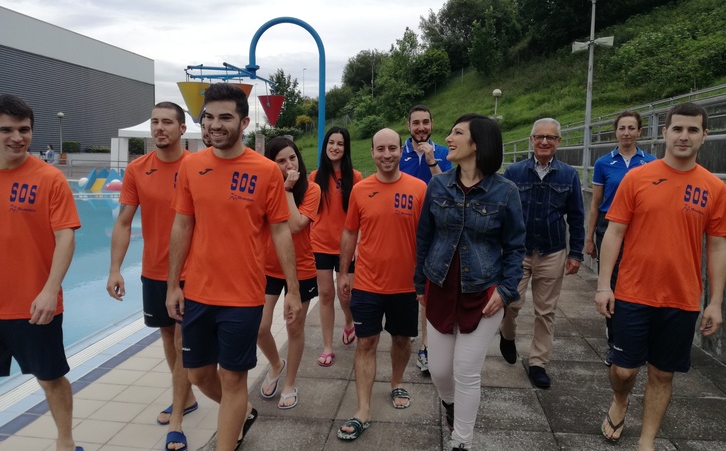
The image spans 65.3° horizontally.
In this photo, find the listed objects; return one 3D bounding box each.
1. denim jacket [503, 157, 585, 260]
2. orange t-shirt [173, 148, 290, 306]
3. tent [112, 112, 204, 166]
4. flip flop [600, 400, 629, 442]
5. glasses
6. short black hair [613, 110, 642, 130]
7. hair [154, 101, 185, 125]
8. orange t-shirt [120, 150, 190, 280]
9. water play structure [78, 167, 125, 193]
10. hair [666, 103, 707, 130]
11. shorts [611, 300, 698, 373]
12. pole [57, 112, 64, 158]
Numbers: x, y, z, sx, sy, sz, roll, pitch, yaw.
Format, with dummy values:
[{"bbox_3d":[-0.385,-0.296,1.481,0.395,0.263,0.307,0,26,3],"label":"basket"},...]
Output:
[{"bbox_3d":[1.227,-0.116,3.850,0.560,0.710,0.340,2,7,13],"label":"denim jacket"},{"bbox_3d":[-0.576,-0.002,2.510,0.510,0.690,0.290,1,7,6],"label":"orange t-shirt"},{"bbox_3d":[-10.141,-4.395,30.000,5.000,3.750,5.000,-2,7,-18],"label":"tent"},{"bbox_3d":[1.372,1.041,3.054,0.105,0.080,0.275,5,41,34],"label":"flip flop"},{"bbox_3d":[1.124,-0.524,3.470,0.150,0.045,0.130,2,8,14],"label":"glasses"},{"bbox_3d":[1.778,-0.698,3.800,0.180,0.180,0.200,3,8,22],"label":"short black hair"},{"bbox_3d":[-0.975,-0.560,2.870,0.155,0.140,0.185,1,7,12],"label":"hair"},{"bbox_3d":[-1.002,-0.060,2.950,0.490,0.680,0.280,0,7,-3],"label":"orange t-shirt"},{"bbox_3d":[-12.646,-2.184,27.500,2.500,1.250,2.000,-1,7,-8],"label":"water play structure"},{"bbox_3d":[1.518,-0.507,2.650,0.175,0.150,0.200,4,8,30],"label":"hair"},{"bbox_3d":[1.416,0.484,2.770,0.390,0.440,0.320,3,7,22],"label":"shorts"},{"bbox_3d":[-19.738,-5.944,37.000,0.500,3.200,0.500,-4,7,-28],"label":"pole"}]

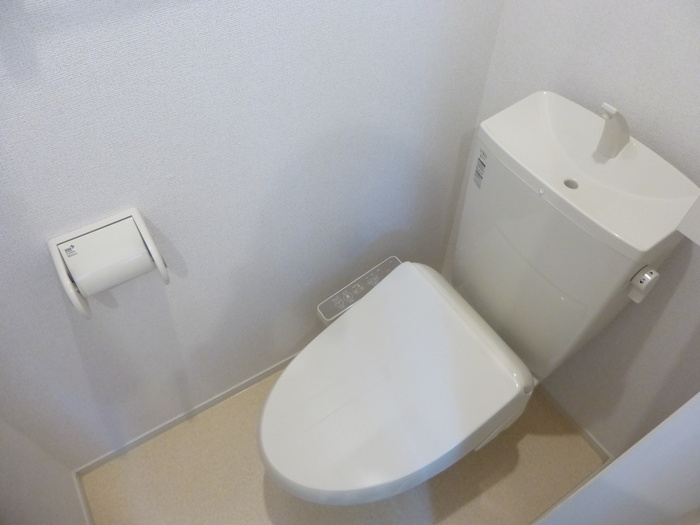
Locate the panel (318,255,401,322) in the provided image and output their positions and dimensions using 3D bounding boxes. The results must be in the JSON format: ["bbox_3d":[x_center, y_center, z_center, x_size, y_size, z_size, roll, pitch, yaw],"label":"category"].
[{"bbox_3d":[0.034,0.071,1.243,0.234,0.030,0.056,-32,57,-10],"label":"panel"}]

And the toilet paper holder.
[{"bbox_3d":[-0.406,0.002,0.866,0.150,0.138,0.088,-25,56,-19],"label":"toilet paper holder"}]

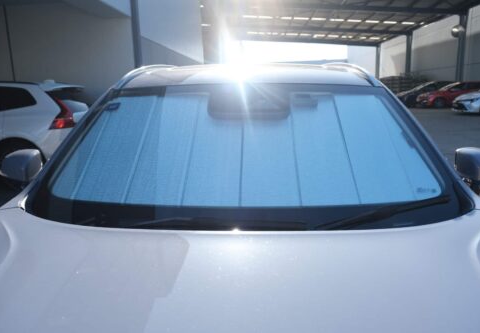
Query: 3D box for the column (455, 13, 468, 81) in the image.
[{"bbox_3d":[14.571,-6.990,24.705,0.370,5.930,0.270,-1,11,2],"label":"column"}]

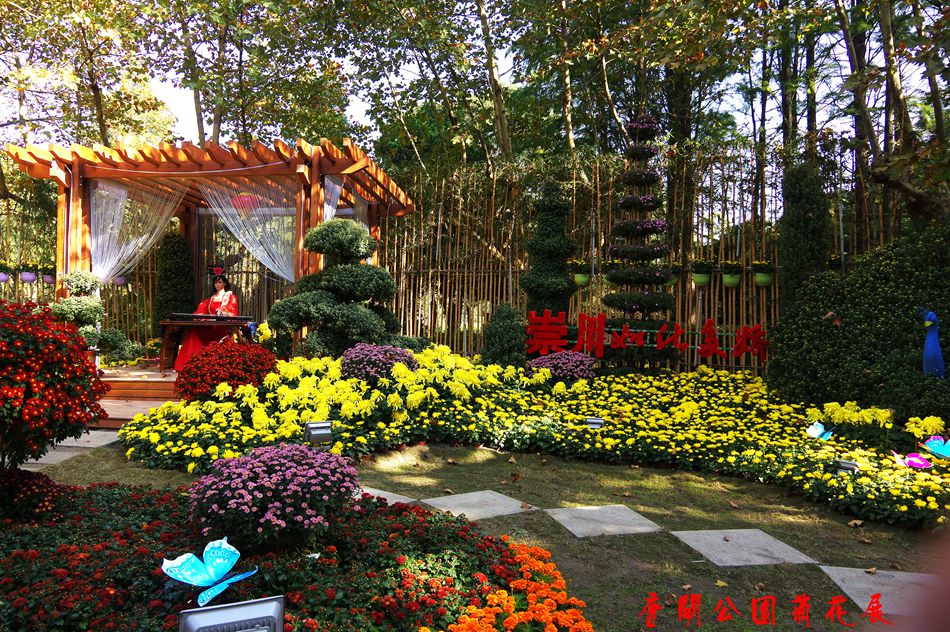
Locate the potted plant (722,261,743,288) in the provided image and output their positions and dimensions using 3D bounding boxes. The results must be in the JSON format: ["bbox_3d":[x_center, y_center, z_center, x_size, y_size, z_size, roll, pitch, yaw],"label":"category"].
[{"bbox_3d":[4.539,-0.734,12.600,0.380,0.470,0.360,1,0,5],"label":"potted plant"}]

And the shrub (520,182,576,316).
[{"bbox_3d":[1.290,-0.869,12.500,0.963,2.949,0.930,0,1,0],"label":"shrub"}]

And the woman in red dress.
[{"bbox_3d":[-4.088,0.099,10.800,0.980,1.517,0.750,0,1,7],"label":"woman in red dress"}]

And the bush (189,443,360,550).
[{"bbox_3d":[-1.028,0.905,3.650,0.860,0.523,0.840,0,1,0],"label":"bush"}]

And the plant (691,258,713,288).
[{"bbox_3d":[4.136,-0.794,13.000,0.394,0.511,0.370,0,1,0],"label":"plant"}]

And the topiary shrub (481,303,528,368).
[{"bbox_3d":[0.476,0.355,11.500,0.760,1.147,0.780,0,1,0],"label":"topiary shrub"}]

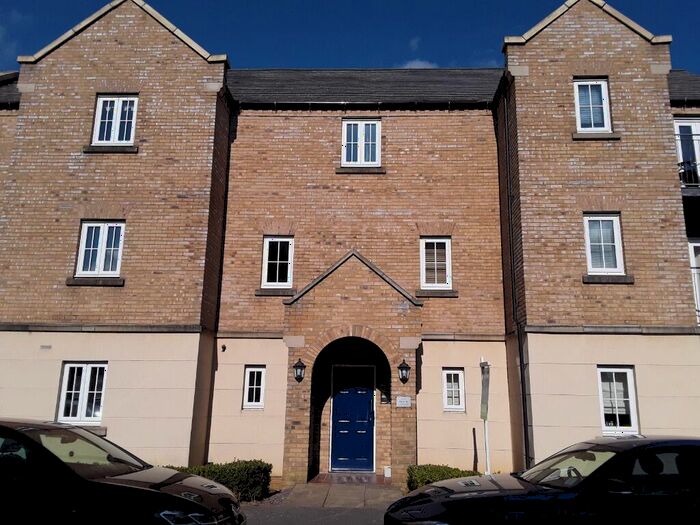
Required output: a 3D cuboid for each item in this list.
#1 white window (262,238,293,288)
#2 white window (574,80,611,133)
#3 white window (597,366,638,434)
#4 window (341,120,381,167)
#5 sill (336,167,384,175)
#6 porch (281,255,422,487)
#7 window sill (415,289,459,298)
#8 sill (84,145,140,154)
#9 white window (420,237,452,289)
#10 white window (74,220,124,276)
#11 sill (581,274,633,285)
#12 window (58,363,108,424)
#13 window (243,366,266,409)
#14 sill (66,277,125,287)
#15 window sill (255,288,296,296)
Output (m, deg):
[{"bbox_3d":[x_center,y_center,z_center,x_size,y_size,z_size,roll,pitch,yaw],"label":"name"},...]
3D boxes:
[{"bbox_3d":[-1.557,0.022,11.905,0.669,1.106,0.100,0,-12,2],"label":"white window"},{"bbox_3d":[4.751,-3.029,10.704,0.654,1.088,0.100,0,-12,2],"label":"white window"},{"bbox_3d":[4.625,2.386,9.441,0.665,1.150,0.090,0,-13,2],"label":"white window"},{"bbox_3d":[0.267,-2.676,12.413,0.889,1.110,0.100,0,-12,2],"label":"window"},{"bbox_3d":[0.249,-2.019,12.217,1.114,0.150,0.160,0,-13,2],"label":"sill"},{"bbox_3d":[0.057,2.007,10.744,2.670,4.372,1.085,0,-12,2],"label":"porch"},{"bbox_3d":[1.839,0.668,11.552,0.882,0.153,0.160,0,-12,2],"label":"window sill"},{"bbox_3d":[-4.912,-2.309,11.319,1.145,0.156,0.160,0,-12,2],"label":"sill"},{"bbox_3d":[1.866,0.042,11.781,0.667,1.114,0.100,0,-12,2],"label":"white window"},{"bbox_3d":[-4.980,-0.255,10.957,0.915,1.160,0.090,0,-13,2],"label":"white window"},{"bbox_3d":[4.613,0.331,9.795,0.895,0.155,0.160,0,-13,2],"label":"sill"},{"bbox_3d":[-5.062,2.509,10.400,0.828,1.104,0.100,0,-12,2],"label":"window"},{"bbox_3d":[-1.975,2.618,11.368,0.427,0.814,0.100,0,-12,2],"label":"window"},{"bbox_3d":[-4.951,0.401,10.701,1.140,0.160,0.160,0,-13,2],"label":"sill"},{"bbox_3d":[-1.552,0.665,11.668,0.882,0.151,0.160,0,-13,2],"label":"window sill"}]

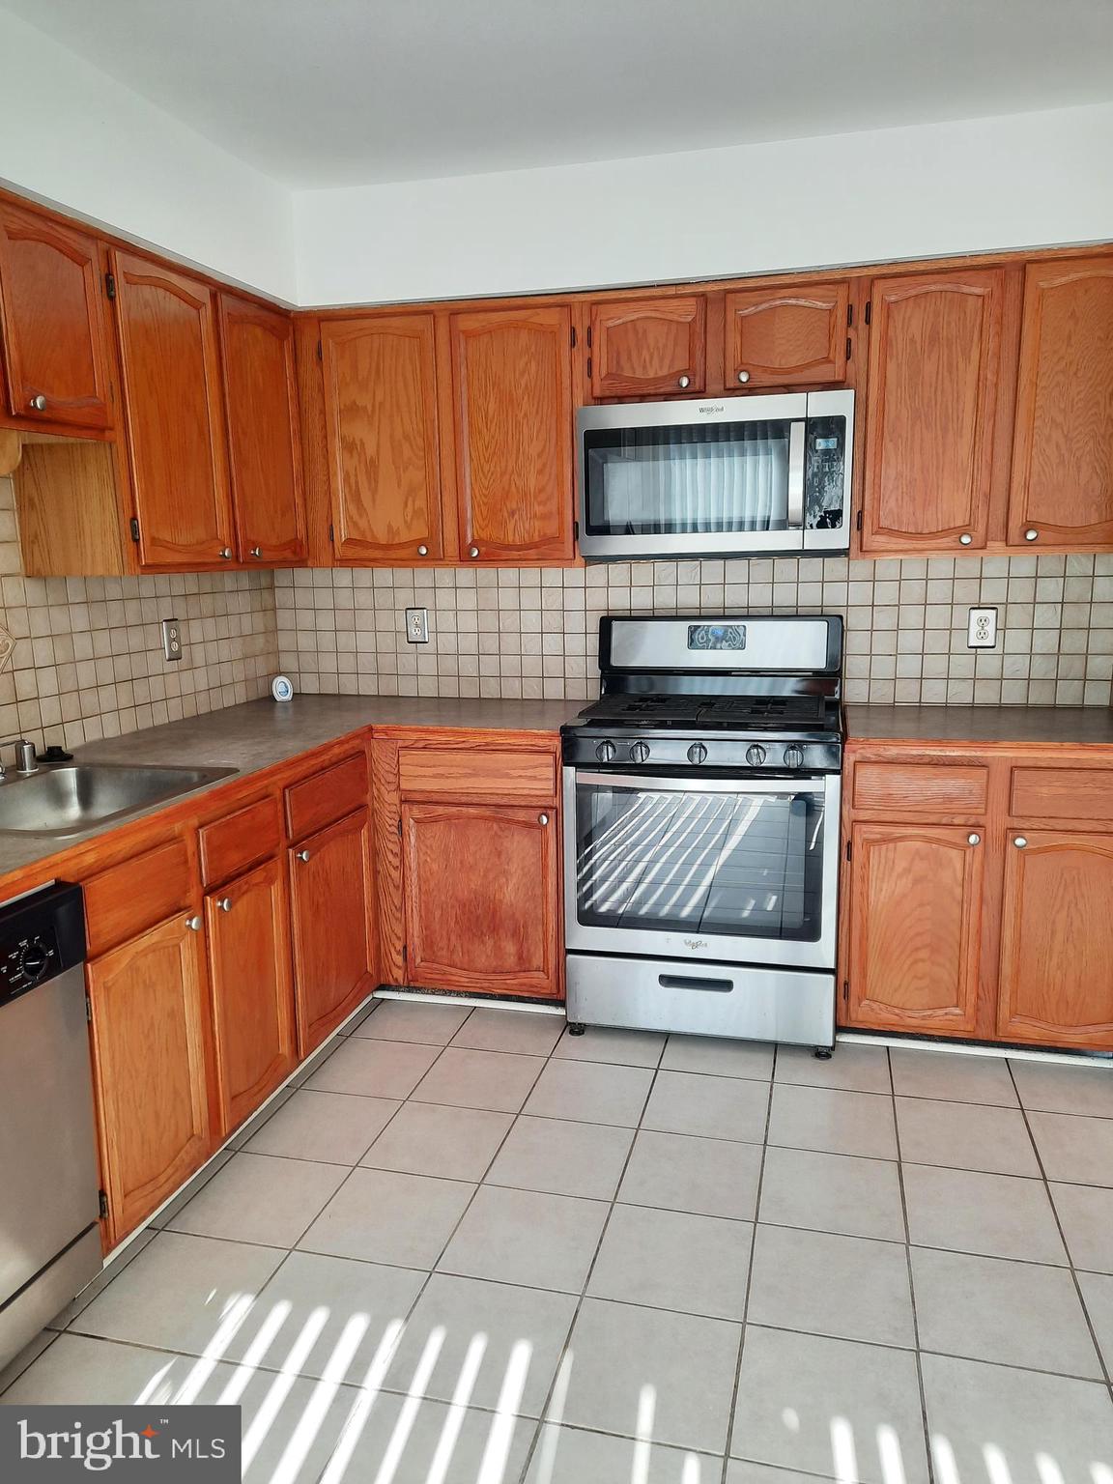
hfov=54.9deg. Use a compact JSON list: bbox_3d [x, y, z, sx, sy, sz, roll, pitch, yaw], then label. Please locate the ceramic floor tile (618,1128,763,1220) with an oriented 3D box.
[{"bbox_3d":[0.316,0.995,2.464,0.303,0.010,0.303,2,11,14],"label":"ceramic floor tile"}]

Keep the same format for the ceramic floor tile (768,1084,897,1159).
[{"bbox_3d":[0.689,0.946,2.674,0.303,0.010,0.303,2,11,14],"label":"ceramic floor tile"}]

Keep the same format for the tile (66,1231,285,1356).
[{"bbox_3d":[-0.733,1.080,2.110,0.304,0.012,0.304,2,11,14],"label":"tile"}]

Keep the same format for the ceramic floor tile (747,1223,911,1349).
[{"bbox_3d":[0.537,1.061,2.096,0.303,0.010,0.303,2,11,14],"label":"ceramic floor tile"}]

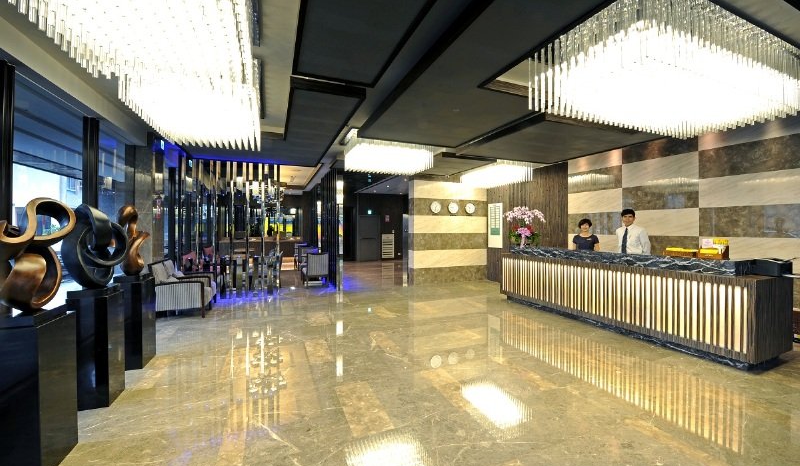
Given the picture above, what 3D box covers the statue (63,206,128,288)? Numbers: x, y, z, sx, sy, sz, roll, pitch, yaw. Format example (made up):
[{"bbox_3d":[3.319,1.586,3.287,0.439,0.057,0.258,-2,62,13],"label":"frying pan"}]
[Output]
[{"bbox_3d":[-2.568,0.110,2.633,0.370,0.711,0.290,0,1,-23],"label":"statue"}]

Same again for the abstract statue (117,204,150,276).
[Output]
[{"bbox_3d":[-2.835,0.082,3.315,0.247,0.750,0.247,0,1,-23],"label":"abstract statue"}]

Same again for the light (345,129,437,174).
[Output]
[{"bbox_3d":[-0.186,-1.288,5.180,1.280,0.435,0.906,0,1,-23],"label":"light"}]

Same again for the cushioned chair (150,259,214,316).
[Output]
[{"bbox_3d":[-3.627,0.946,5.180,0.805,0.870,0.623,0,1,-23],"label":"cushioned chair"}]

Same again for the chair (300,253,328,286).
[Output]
[{"bbox_3d":[-2.144,0.919,7.952,0.558,0.848,0.725,0,1,-23],"label":"chair"}]

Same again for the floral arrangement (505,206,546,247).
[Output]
[{"bbox_3d":[2.640,-0.134,6.618,0.750,0.884,0.580,1,1,45],"label":"floral arrangement"}]

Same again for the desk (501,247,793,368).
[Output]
[{"bbox_3d":[3.200,0.850,4.912,0.870,1.066,3.647,0,1,-23],"label":"desk"}]

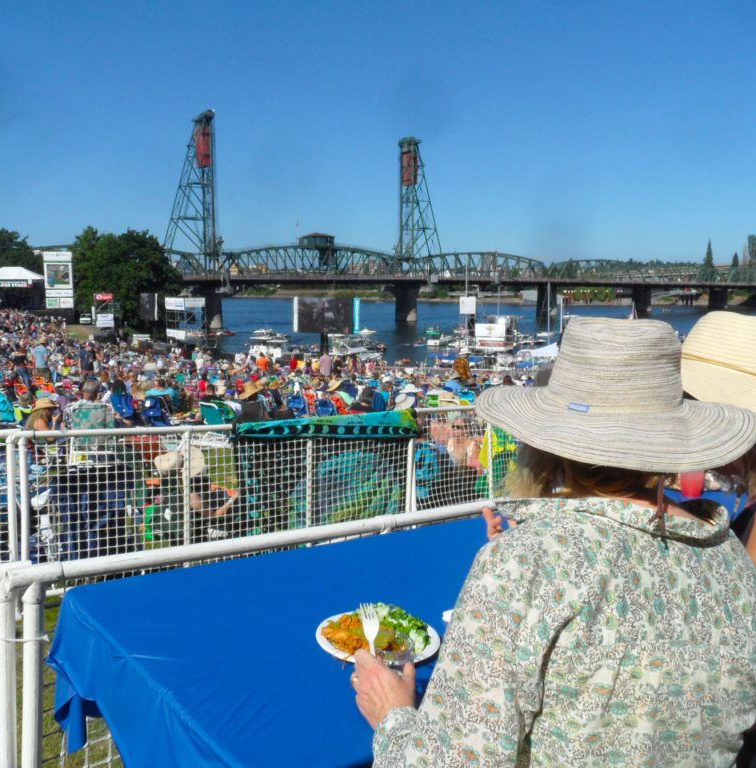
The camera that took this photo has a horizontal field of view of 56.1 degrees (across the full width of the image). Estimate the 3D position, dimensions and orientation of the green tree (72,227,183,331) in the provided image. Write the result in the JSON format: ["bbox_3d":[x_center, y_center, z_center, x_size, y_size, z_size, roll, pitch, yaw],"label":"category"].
[{"bbox_3d":[-46.049,-19.317,130.000,18.500,18.800,17.000,-3,8,-19],"label":"green tree"}]

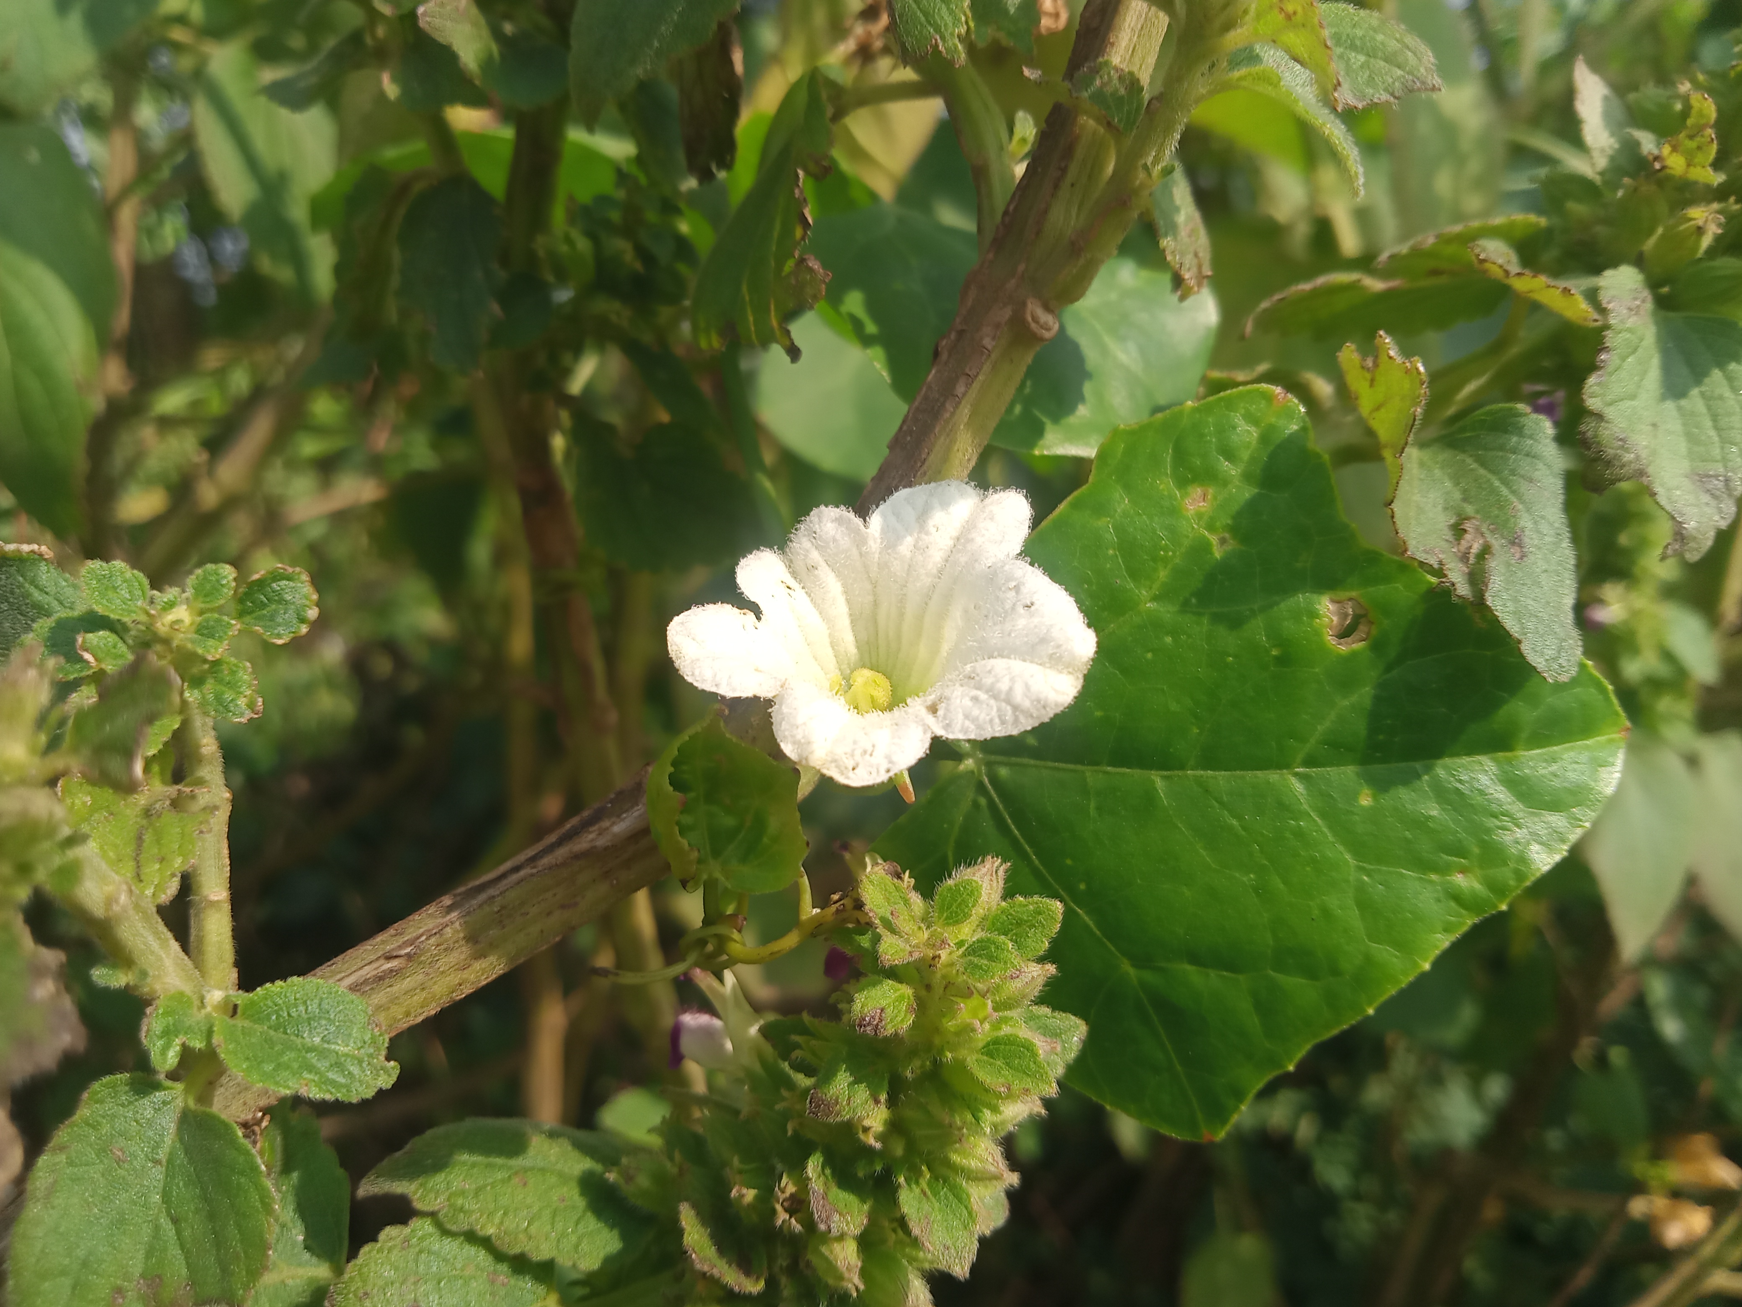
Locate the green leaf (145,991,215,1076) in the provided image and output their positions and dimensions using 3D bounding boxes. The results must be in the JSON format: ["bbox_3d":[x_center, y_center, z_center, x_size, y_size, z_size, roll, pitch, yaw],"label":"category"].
[{"bbox_3d":[-0.093,0.051,0.188,0.009,0.011,0.004,5,-23,15],"label":"green leaf"}]

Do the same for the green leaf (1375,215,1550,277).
[{"bbox_3d":[0.096,-0.066,0.228,0.027,0.007,0.016,-10,-13,-13],"label":"green leaf"}]

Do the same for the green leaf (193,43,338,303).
[{"bbox_3d":[-0.180,-0.143,0.420,0.036,0.072,0.015,-17,-15,-11],"label":"green leaf"}]

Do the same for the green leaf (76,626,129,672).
[{"bbox_3d":[-0.112,-0.001,0.206,0.008,0.006,0.004,15,-21,13],"label":"green leaf"}]

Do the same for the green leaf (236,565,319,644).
[{"bbox_3d":[-0.084,-0.007,0.200,0.011,0.011,0.003,-15,-17,-11],"label":"green leaf"}]

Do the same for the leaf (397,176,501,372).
[{"bbox_3d":[-0.111,-0.100,0.370,0.027,0.058,0.005,-2,-14,0],"label":"leaf"}]

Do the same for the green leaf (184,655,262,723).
[{"bbox_3d":[-0.092,0.005,0.200,0.011,0.009,0.003,13,-24,-9],"label":"green leaf"}]

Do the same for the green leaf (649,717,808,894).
[{"bbox_3d":[-0.021,0.022,0.205,0.023,0.026,0.012,0,-9,-6],"label":"green leaf"}]

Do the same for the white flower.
[{"bbox_3d":[0.001,-0.001,0.195,0.056,0.026,0.046,1,53,-1],"label":"white flower"}]

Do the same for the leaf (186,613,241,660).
[{"bbox_3d":[-0.089,-0.002,0.190,0.007,0.006,0.004,-11,-27,-19],"label":"leaf"}]

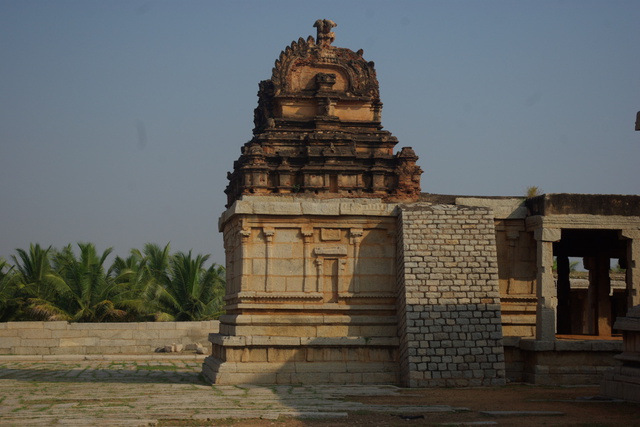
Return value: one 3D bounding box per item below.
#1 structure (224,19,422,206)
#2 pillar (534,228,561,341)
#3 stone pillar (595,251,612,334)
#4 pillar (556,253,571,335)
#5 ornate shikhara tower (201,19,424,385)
[{"bbox_3d":[-0.013,-2.570,30.230,4.400,4.800,4.350,1,-5,-9],"label":"structure"},{"bbox_3d":[5.452,1.695,28.452,0.480,2.650,0.460,1,-5,-9],"label":"pillar"},{"bbox_3d":[7.314,2.011,30.948,0.360,2.340,0.350,1,-5,-9],"label":"stone pillar"},{"bbox_3d":[6.811,2.229,33.365,0.280,2.290,0.300,1,-5,-9],"label":"pillar"},{"bbox_3d":[-0.083,-0.451,29.787,5.400,9.100,5.050,1,-5,-9],"label":"ornate shikhara tower"}]

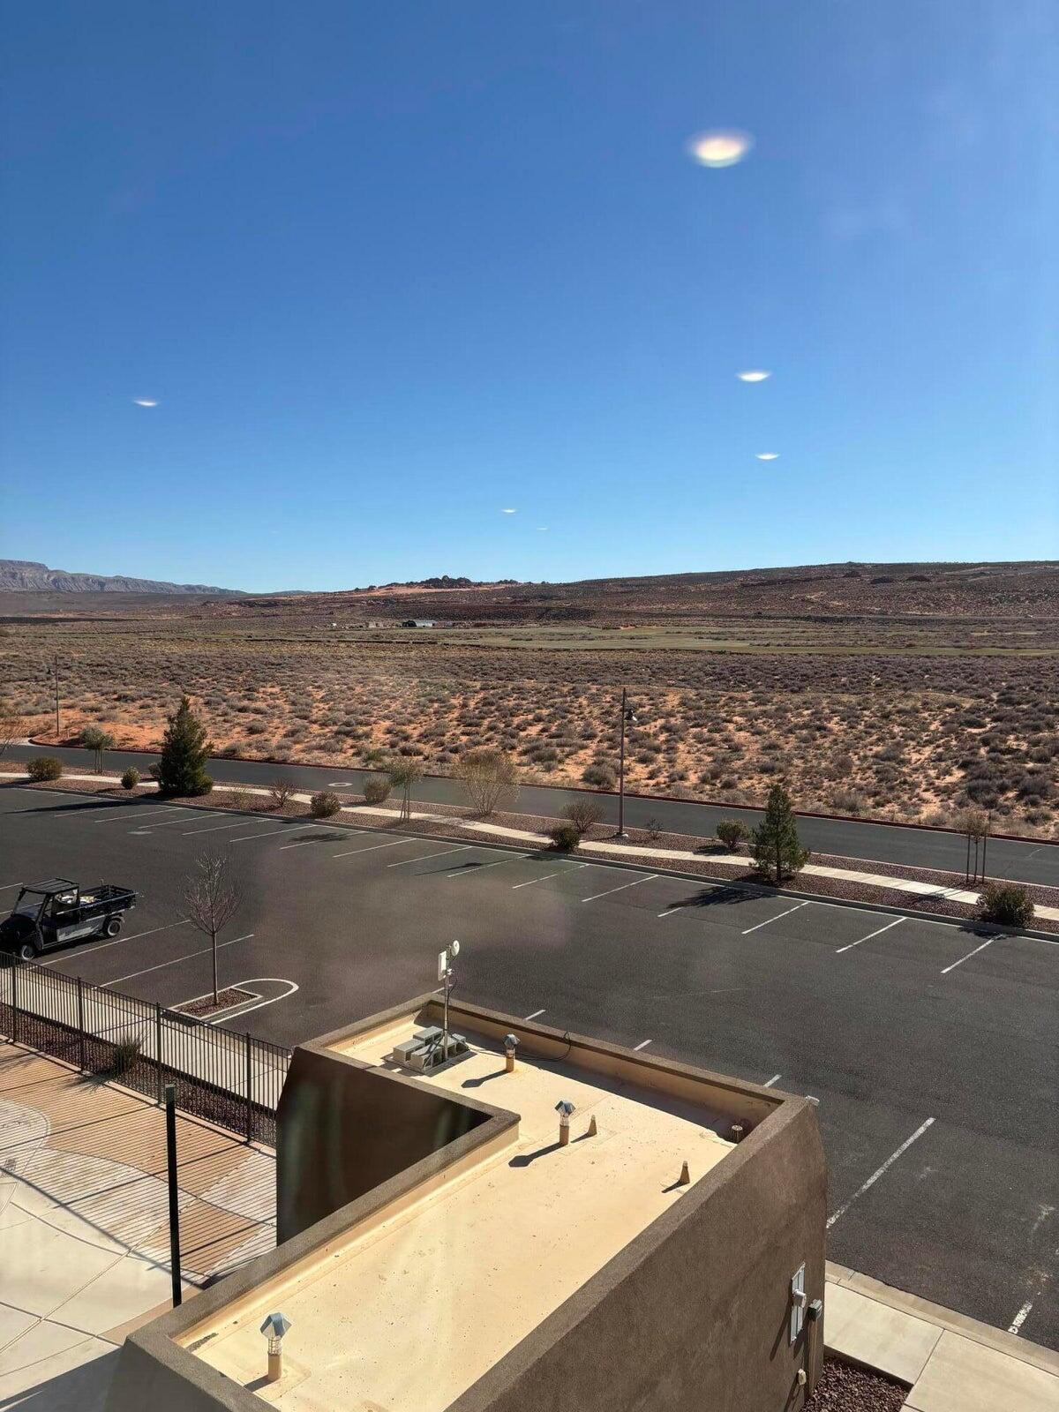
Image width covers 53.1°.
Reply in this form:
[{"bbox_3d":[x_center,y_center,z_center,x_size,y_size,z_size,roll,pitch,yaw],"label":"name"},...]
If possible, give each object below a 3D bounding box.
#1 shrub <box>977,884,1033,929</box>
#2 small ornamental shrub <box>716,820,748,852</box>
[{"bbox_3d":[13.844,5.753,30.762,1.500,1.220,1.500,1,4,0],"label":"shrub"},{"bbox_3d":[7.834,5.017,40.964,1.270,1.170,1.270,1,4,0],"label":"small ornamental shrub"}]

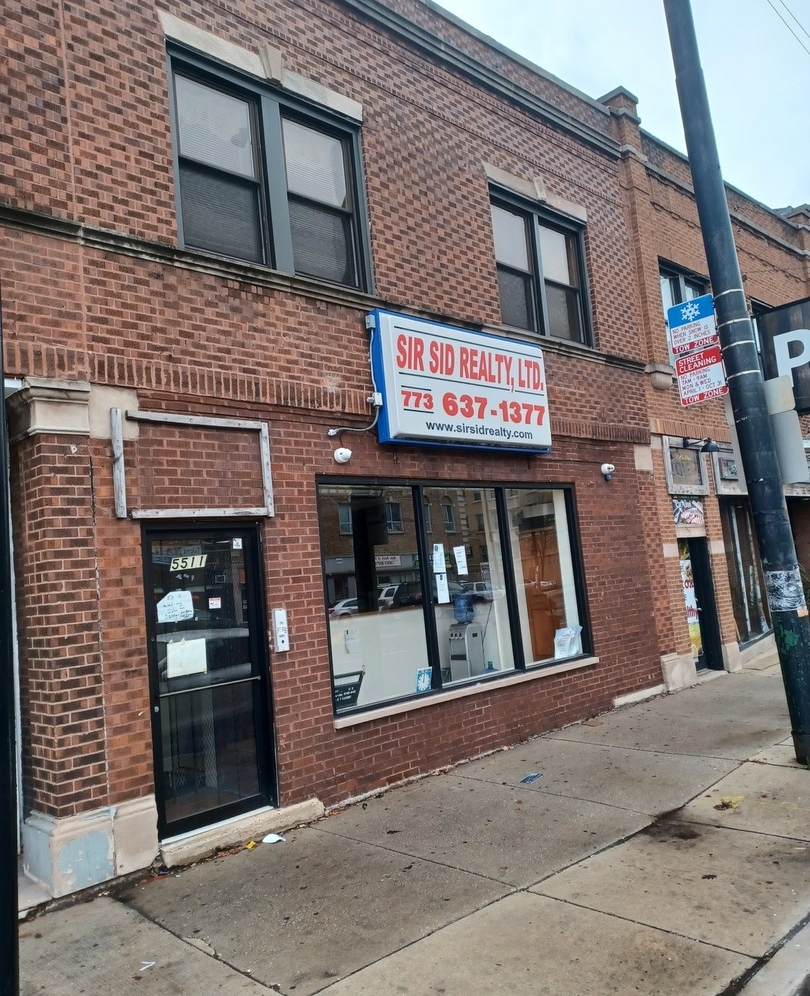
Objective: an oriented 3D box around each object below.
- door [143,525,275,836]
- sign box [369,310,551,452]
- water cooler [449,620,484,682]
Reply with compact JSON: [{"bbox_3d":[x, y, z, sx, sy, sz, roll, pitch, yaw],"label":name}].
[{"bbox_3d":[-1.426,1.262,5.729,0.978,2.141,0.090,0,-7,-44],"label":"door"},{"bbox_3d":[0.649,-1.092,7.825,2.407,1.184,0.204,0,-7,-44],"label":"sign box"},{"bbox_3d":[0.847,2.126,10.484,0.305,0.886,0.345,-9,-7,44],"label":"water cooler"}]

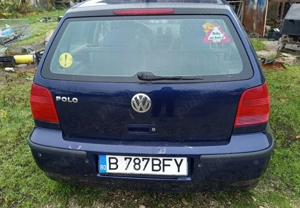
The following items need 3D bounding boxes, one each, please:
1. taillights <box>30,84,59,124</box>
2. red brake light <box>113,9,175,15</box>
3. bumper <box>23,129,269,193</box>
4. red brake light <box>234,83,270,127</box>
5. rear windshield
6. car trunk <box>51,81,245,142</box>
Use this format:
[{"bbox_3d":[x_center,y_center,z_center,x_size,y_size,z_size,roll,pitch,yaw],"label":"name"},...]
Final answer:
[{"bbox_3d":[-0.682,-0.004,1.765,0.240,0.260,0.140,4,20,15],"label":"taillights"},{"bbox_3d":[-0.036,-0.533,1.606,0.355,0.036,0.040,0,18,6],"label":"red brake light"},{"bbox_3d":[-0.024,0.343,1.785,1.620,0.370,0.350,0,23,6],"label":"bumper"},{"bbox_3d":[0.621,0.005,1.629,0.240,0.260,0.140,-3,19,-3],"label":"red brake light"},{"bbox_3d":[-0.039,-0.323,1.591,1.230,0.390,0.130,0,-5,6],"label":"rear windshield"},{"bbox_3d":[-0.038,0.040,1.627,1.110,0.370,0.150,0,18,6],"label":"car trunk"}]

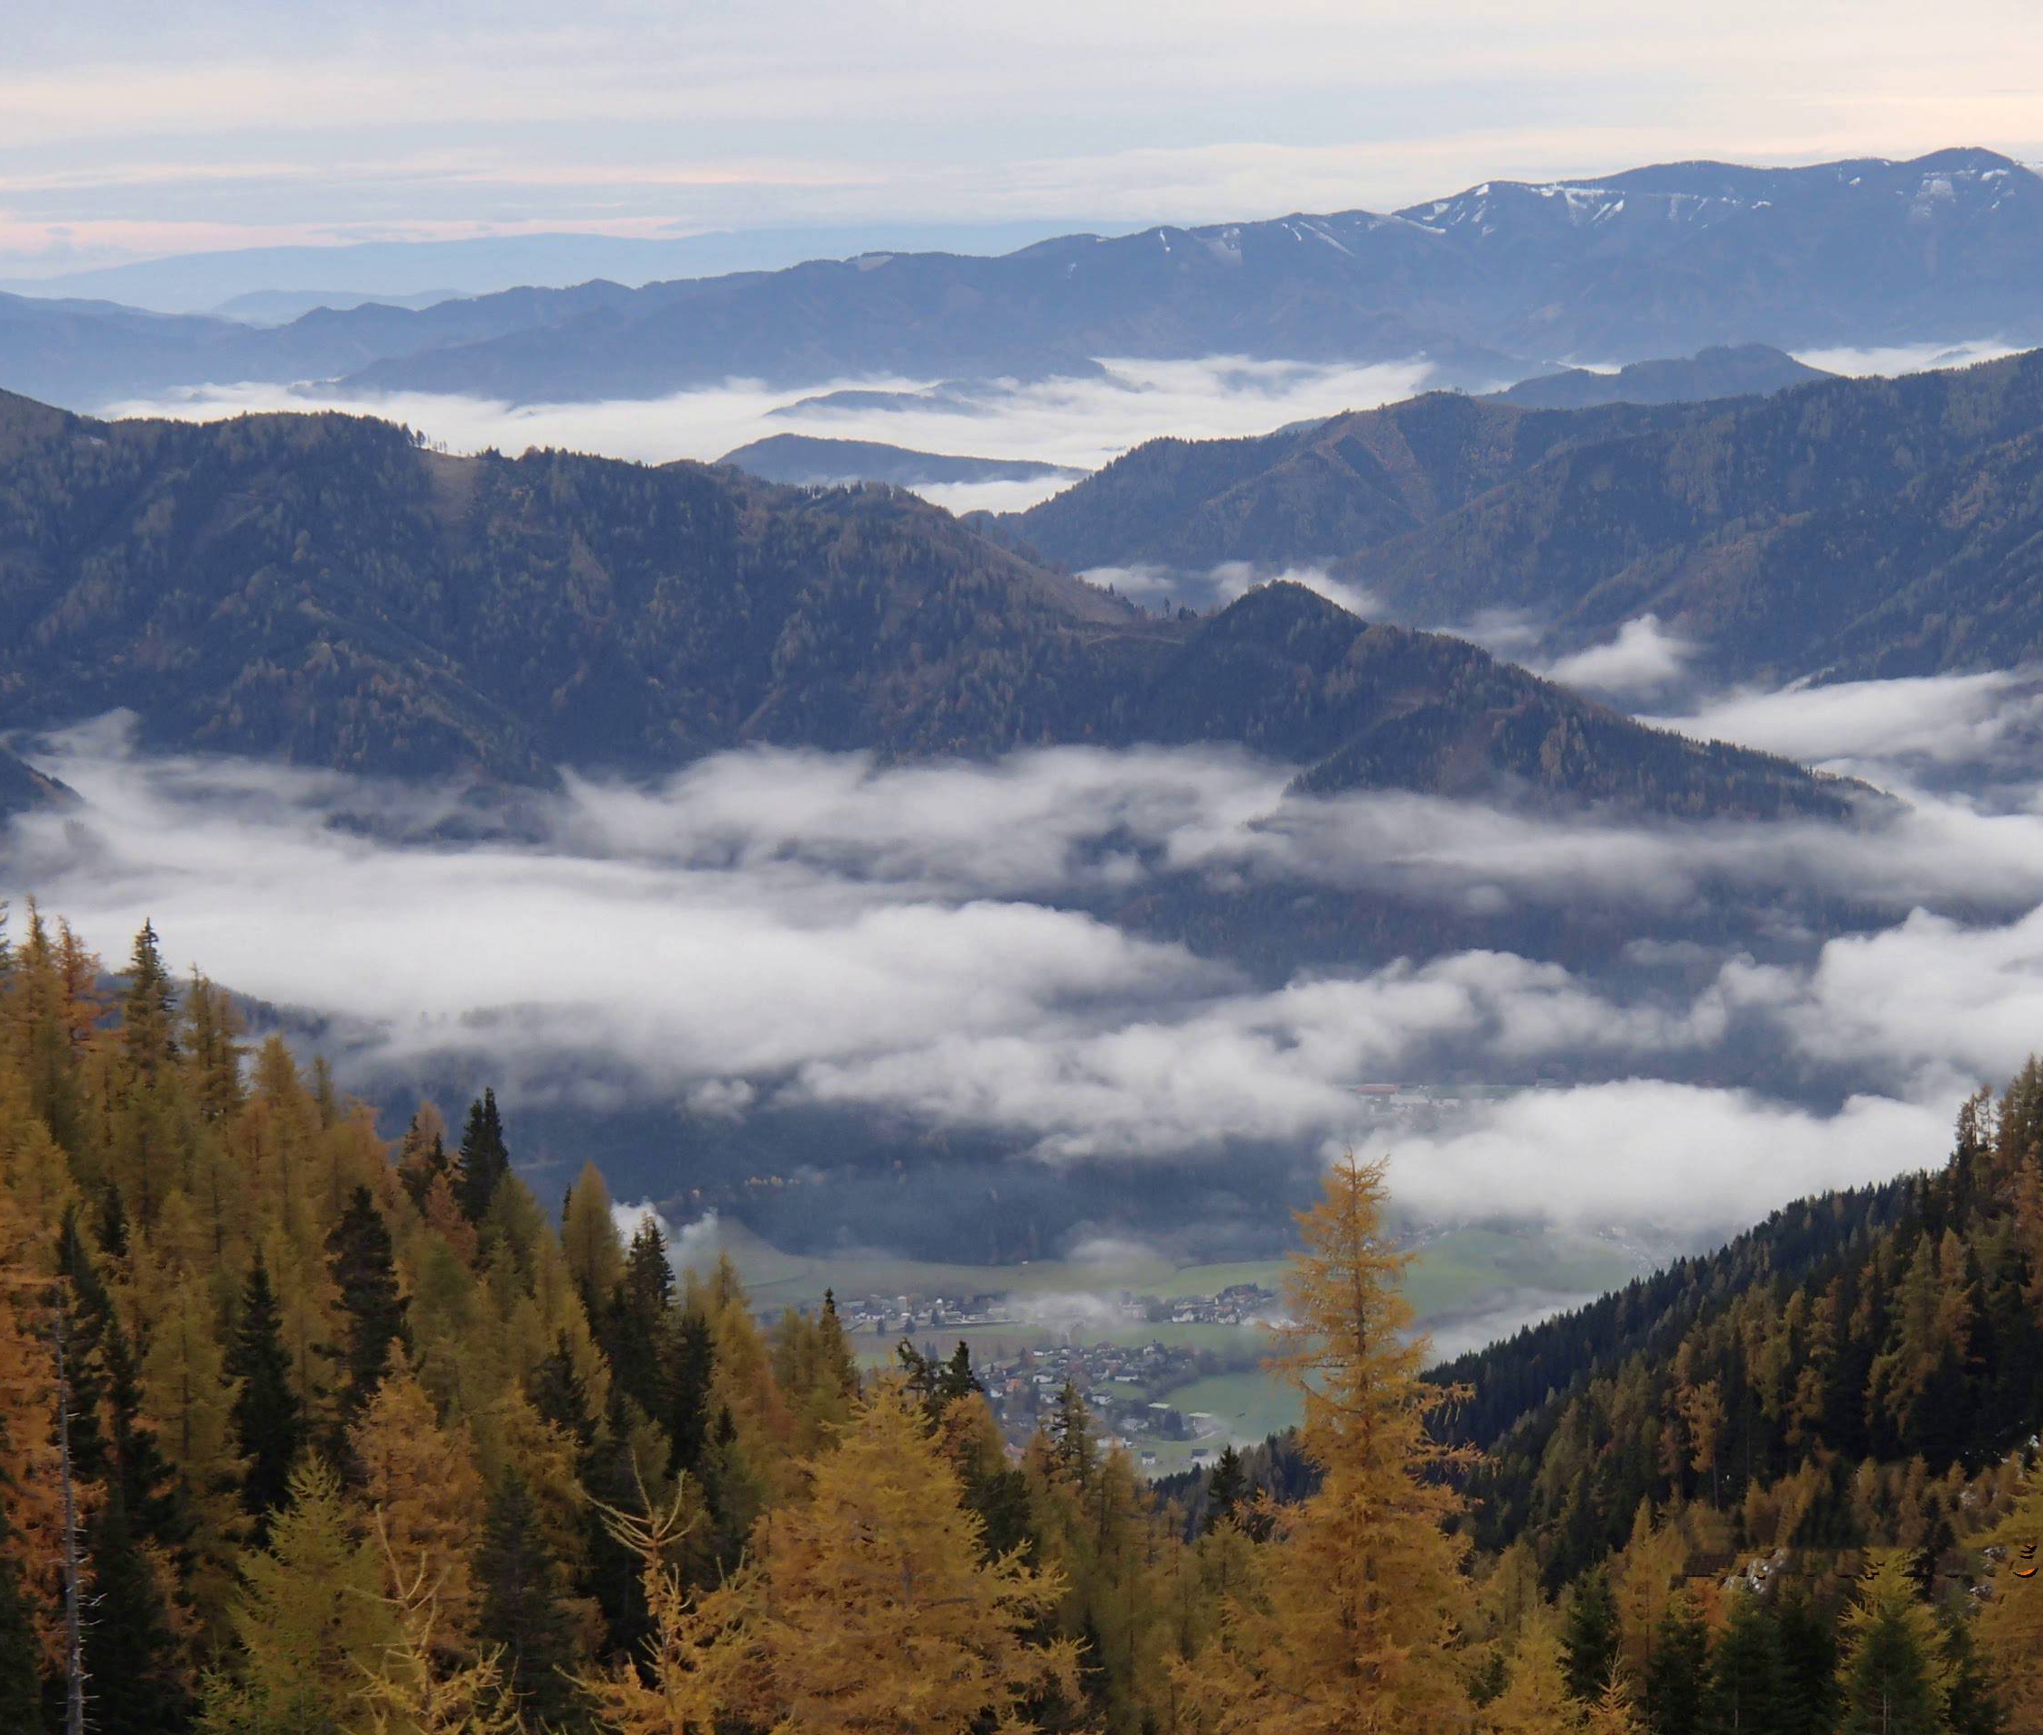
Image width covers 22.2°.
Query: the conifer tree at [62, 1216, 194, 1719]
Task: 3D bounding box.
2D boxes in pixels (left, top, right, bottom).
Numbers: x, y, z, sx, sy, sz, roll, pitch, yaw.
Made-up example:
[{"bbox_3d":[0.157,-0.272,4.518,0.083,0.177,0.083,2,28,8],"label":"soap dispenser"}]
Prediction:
[{"bbox_3d":[-29.320,19.660,170.000,4.240,17.470,4.240,0,7,0],"label":"conifer tree"}]

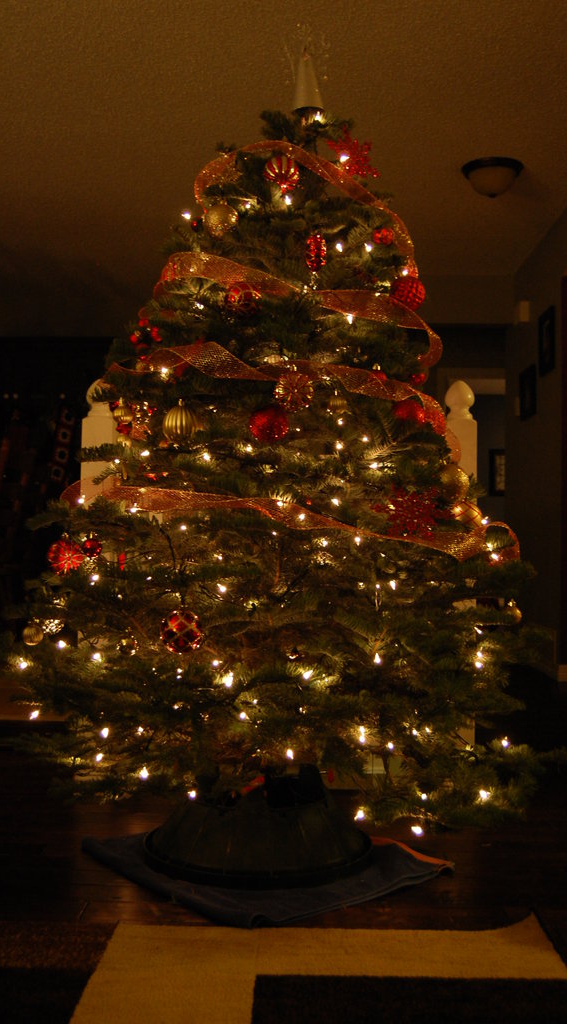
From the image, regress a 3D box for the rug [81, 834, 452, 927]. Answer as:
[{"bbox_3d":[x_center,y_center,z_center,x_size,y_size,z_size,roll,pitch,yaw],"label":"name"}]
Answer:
[{"bbox_3d":[-0.050,0.738,2.226,0.545,0.032,0.626,3,-3,-39],"label":"rug"}]

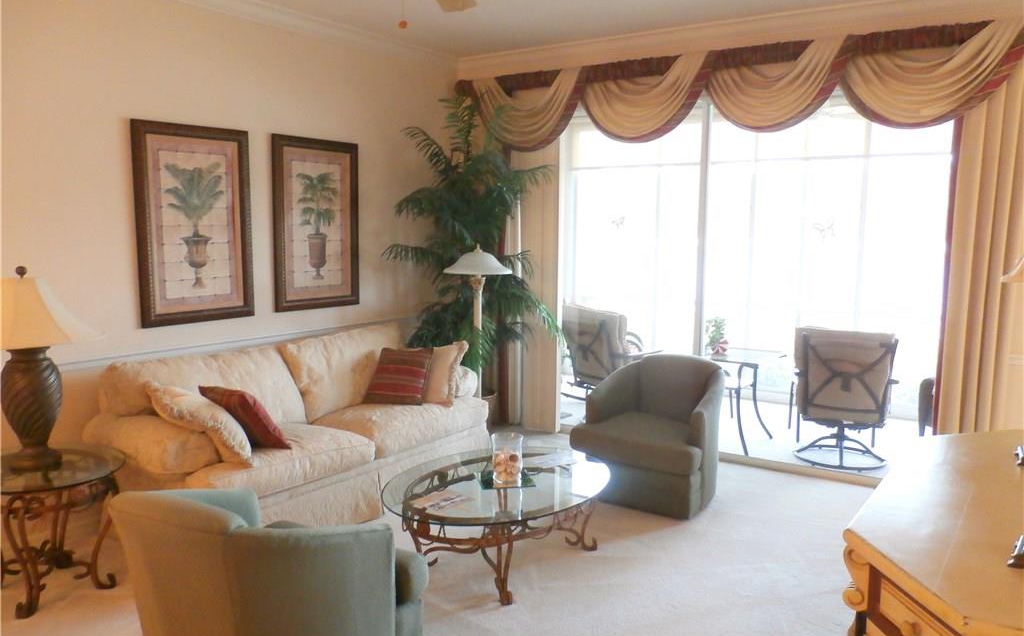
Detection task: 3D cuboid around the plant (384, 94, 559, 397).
[{"bbox_3d":[-0.293,-0.321,5.380,1.056,2.480,1.104,0,7,0],"label":"plant"}]

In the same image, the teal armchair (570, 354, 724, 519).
[{"bbox_3d":[0.825,0.684,4.312,0.752,0.760,0.816,4,8,29],"label":"teal armchair"}]

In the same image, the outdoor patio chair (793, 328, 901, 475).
[{"bbox_3d":[2.346,0.539,5.222,0.672,0.920,0.768,4,8,27],"label":"outdoor patio chair"}]

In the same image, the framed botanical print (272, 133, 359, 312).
[{"bbox_3d":[-1.308,-0.636,5.047,0.045,1.144,0.680,6,10,41],"label":"framed botanical print"}]

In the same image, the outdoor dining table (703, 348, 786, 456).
[{"bbox_3d":[1.797,0.615,5.728,0.496,0.640,0.576,6,10,41],"label":"outdoor dining table"}]

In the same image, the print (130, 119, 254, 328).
[{"bbox_3d":[-1.864,-0.553,4.413,0.045,1.160,0.699,6,10,41],"label":"print"}]

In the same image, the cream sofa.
[{"bbox_3d":[-1.139,0.619,4.216,0.992,0.904,2.112,6,10,41],"label":"cream sofa"}]

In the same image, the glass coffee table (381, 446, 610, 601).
[{"bbox_3d":[-0.052,0.959,3.589,0.926,0.392,1.245,6,10,41],"label":"glass coffee table"}]

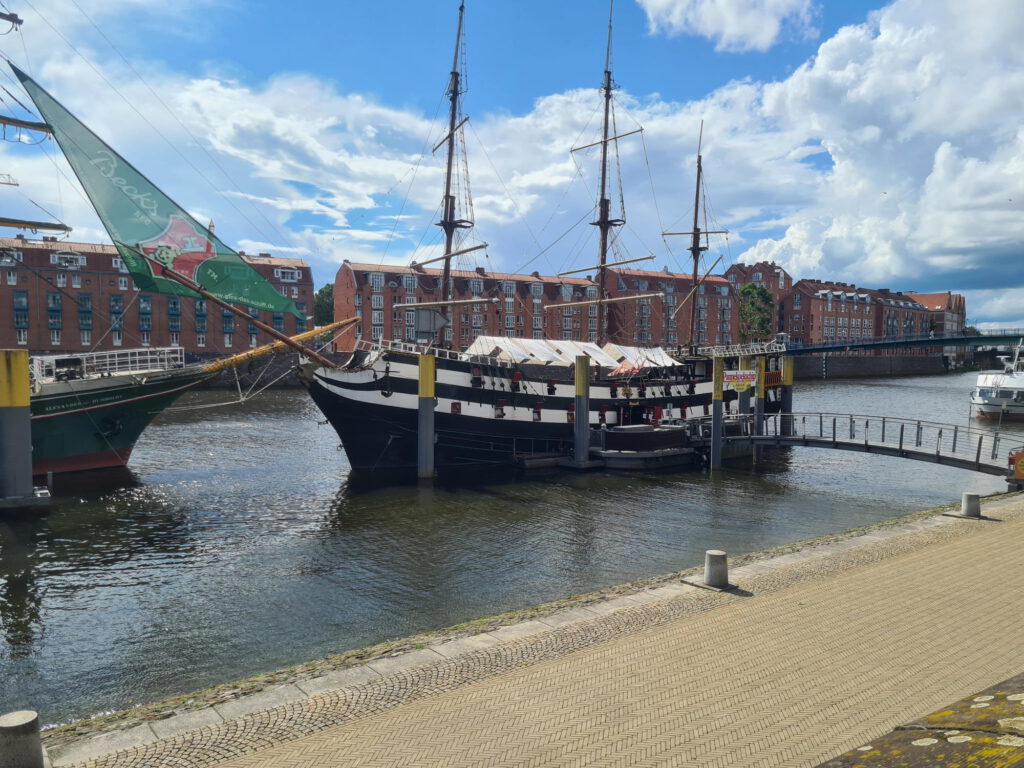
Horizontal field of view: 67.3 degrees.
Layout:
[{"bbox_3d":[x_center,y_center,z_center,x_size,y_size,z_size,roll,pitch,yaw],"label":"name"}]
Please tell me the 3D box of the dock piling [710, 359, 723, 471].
[{"bbox_3d":[10.531,1.506,39.505,0.560,5.900,0.560,1,2,0],"label":"dock piling"}]

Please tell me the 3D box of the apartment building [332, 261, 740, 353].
[{"bbox_3d":[9.476,-14.445,162.687,91.651,17.400,14.000,-1,3,-29],"label":"apartment building"}]

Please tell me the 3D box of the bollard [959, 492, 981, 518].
[{"bbox_3d":[12.508,3.277,20.951,0.430,0.570,0.430,1,2,0],"label":"bollard"}]

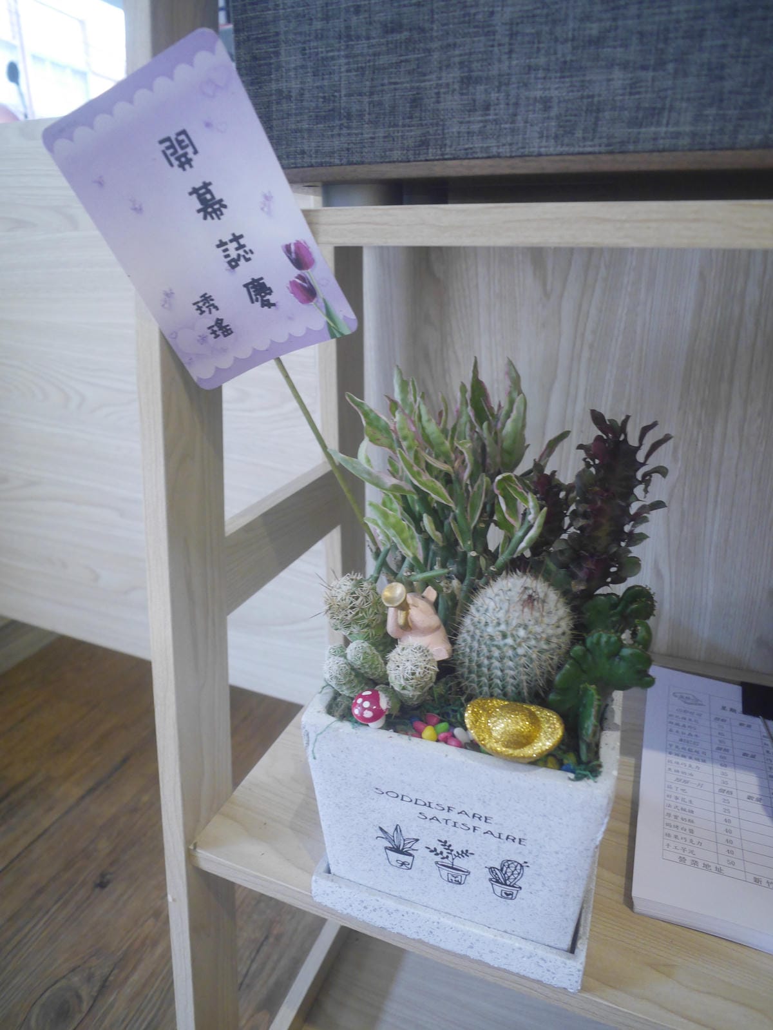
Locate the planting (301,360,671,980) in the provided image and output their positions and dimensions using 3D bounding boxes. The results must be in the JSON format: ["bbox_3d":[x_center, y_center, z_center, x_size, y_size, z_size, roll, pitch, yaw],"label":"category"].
[{"bbox_3d":[0.044,0.051,0.383,0.151,0.239,0.140,8,21,19],"label":"planting"}]

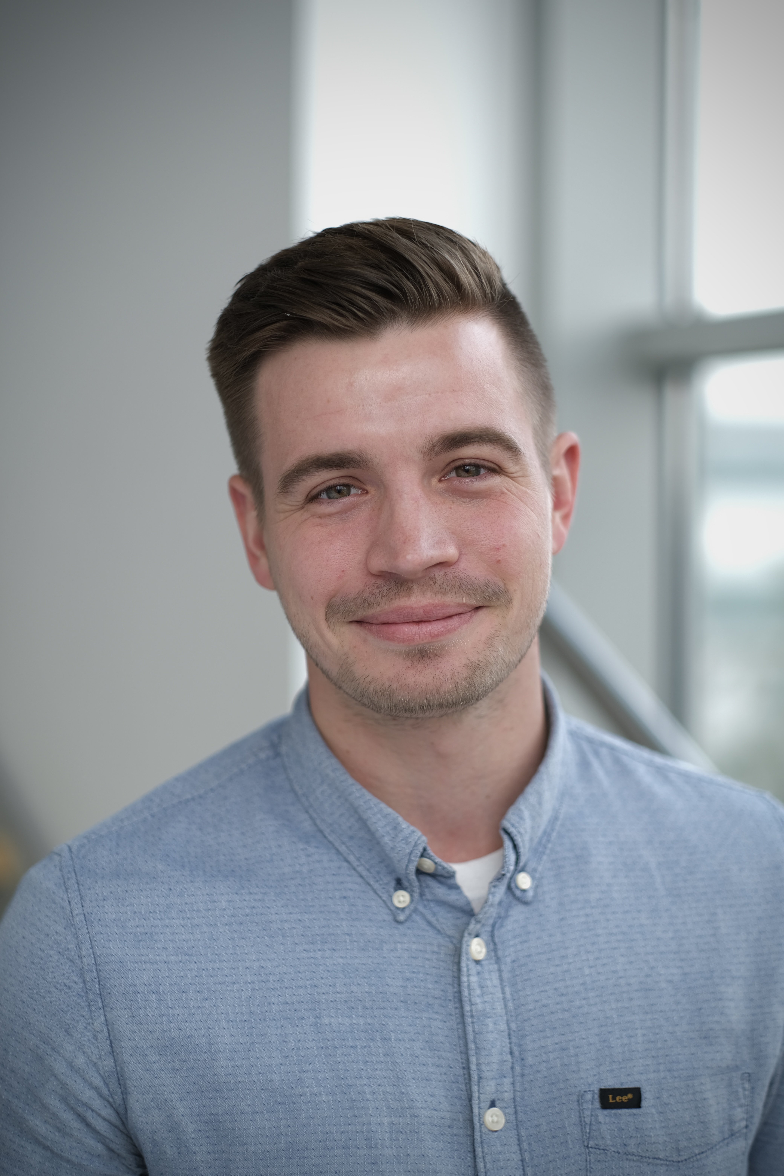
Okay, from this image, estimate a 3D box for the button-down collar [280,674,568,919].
[{"bbox_3d":[0.018,0.108,1.462,0.155,0.120,0.155,-4,3,-16],"label":"button-down collar"}]

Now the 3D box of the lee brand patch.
[{"bbox_3d":[0.115,0.257,1.385,0.022,0.011,0.002,-3,-5,-20],"label":"lee brand patch"}]

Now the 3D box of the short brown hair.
[{"bbox_3d":[-0.004,-0.104,1.430,0.174,0.175,0.200,-9,1,-1],"label":"short brown hair"}]

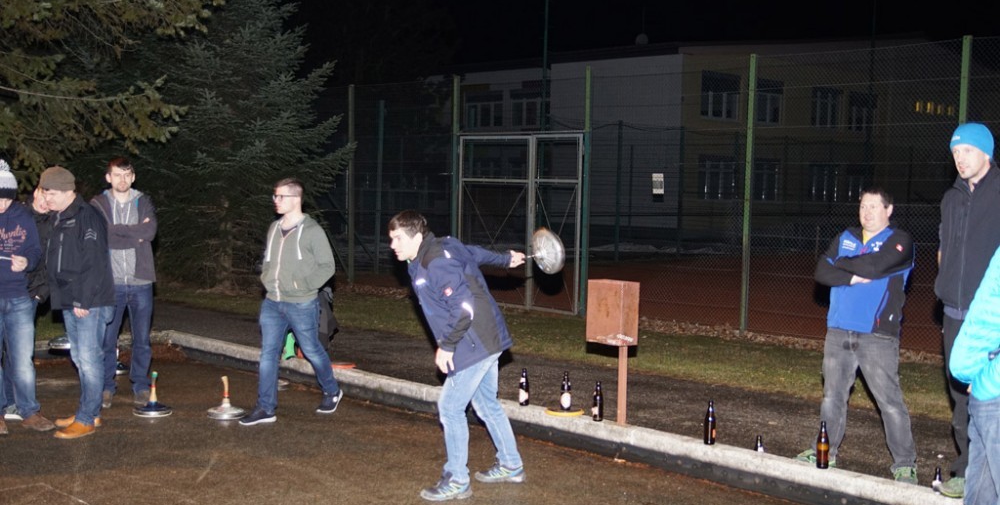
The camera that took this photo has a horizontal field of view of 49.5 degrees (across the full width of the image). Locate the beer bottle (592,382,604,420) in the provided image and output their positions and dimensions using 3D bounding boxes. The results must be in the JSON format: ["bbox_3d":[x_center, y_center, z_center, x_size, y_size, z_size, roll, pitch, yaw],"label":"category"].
[{"bbox_3d":[0.667,1.001,7.301,0.068,0.260,0.068,1,4,0],"label":"beer bottle"}]

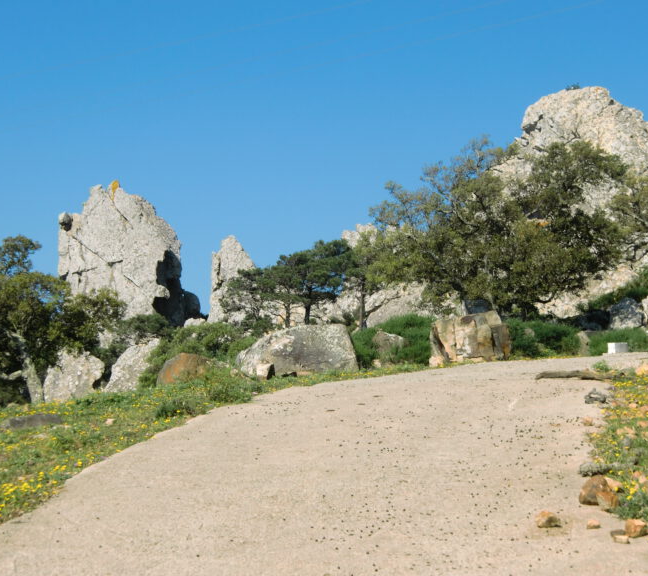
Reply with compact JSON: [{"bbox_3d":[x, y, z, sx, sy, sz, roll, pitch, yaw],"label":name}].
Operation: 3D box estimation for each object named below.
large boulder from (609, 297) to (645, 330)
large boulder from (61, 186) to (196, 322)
[{"bbox_3d":[6.638,0.560,37.000,0.790,0.746,0.632,0,-3,0],"label":"large boulder"},{"bbox_3d":[-7.304,-1.214,63.000,5.231,5.305,3.661,0,-3,0],"label":"large boulder"}]

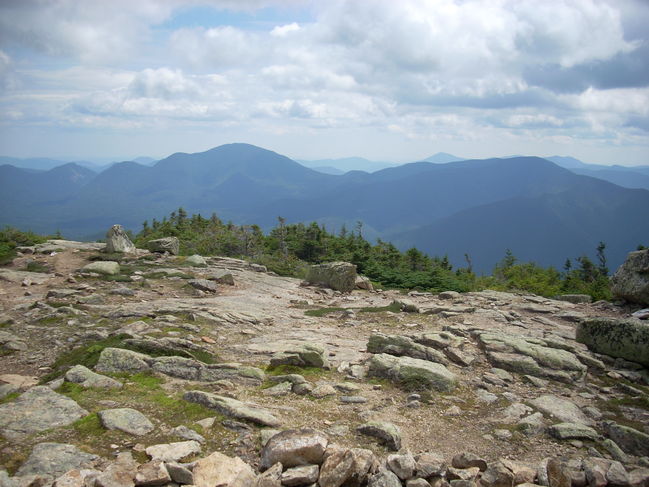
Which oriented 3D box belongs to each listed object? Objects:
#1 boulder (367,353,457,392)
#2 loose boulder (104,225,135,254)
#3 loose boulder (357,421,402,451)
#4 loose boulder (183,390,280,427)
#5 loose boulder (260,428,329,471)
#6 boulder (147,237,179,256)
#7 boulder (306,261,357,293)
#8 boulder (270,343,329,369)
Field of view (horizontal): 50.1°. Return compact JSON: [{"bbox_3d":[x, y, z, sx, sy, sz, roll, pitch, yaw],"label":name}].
[{"bbox_3d":[0.772,1.147,6.203,0.803,0.264,0.442,4,9,28],"label":"boulder"},{"bbox_3d":[-4.607,-0.114,15.677,0.675,0.624,0.506,0,8,0],"label":"loose boulder"},{"bbox_3d":[0.373,1.301,4.707,0.306,0.160,0.214,3,8,20],"label":"loose boulder"},{"bbox_3d":[-0.708,1.234,5.211,0.834,0.157,0.275,4,9,28],"label":"loose boulder"},{"bbox_3d":[-0.182,1.248,4.215,0.407,0.196,0.285,-2,8,-12],"label":"loose boulder"},{"bbox_3d":[-3.600,0.043,15.428,0.666,0.380,0.533,2,8,15],"label":"boulder"},{"bbox_3d":[0.100,0.561,11.861,0.889,0.510,0.578,4,9,28],"label":"boulder"},{"bbox_3d":[-0.244,1.100,6.832,0.557,0.189,0.446,1,8,10],"label":"boulder"}]

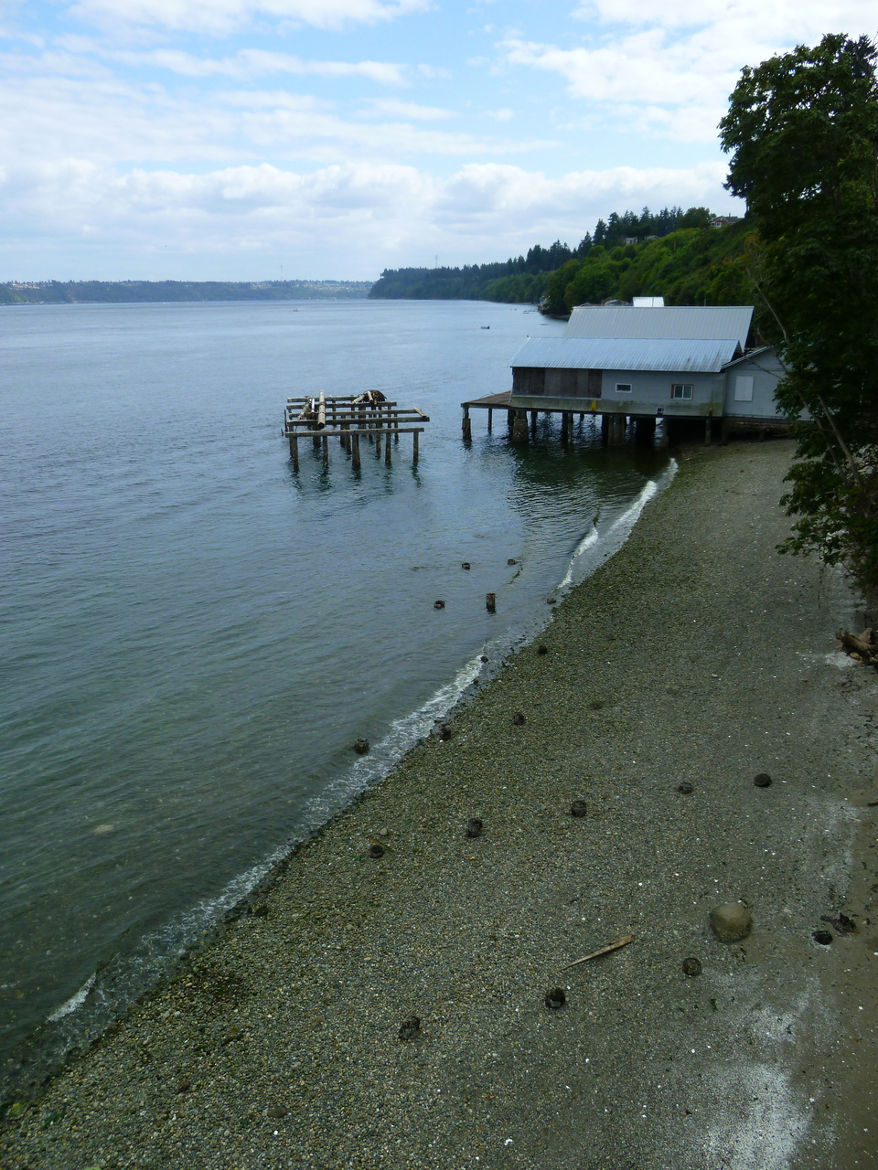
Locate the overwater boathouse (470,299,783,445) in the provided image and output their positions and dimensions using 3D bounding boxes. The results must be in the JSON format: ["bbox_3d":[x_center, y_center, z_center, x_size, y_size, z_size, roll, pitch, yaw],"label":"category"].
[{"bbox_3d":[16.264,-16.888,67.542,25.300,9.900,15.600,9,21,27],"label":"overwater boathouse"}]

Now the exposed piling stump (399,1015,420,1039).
[{"bbox_3d":[-0.428,6.588,12.570,0.300,0.220,0.300,-1,19,0],"label":"exposed piling stump"}]

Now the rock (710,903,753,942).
[{"bbox_3d":[4.220,4.868,12.210,0.620,0.460,0.570,-1,19,0],"label":"rock"}]

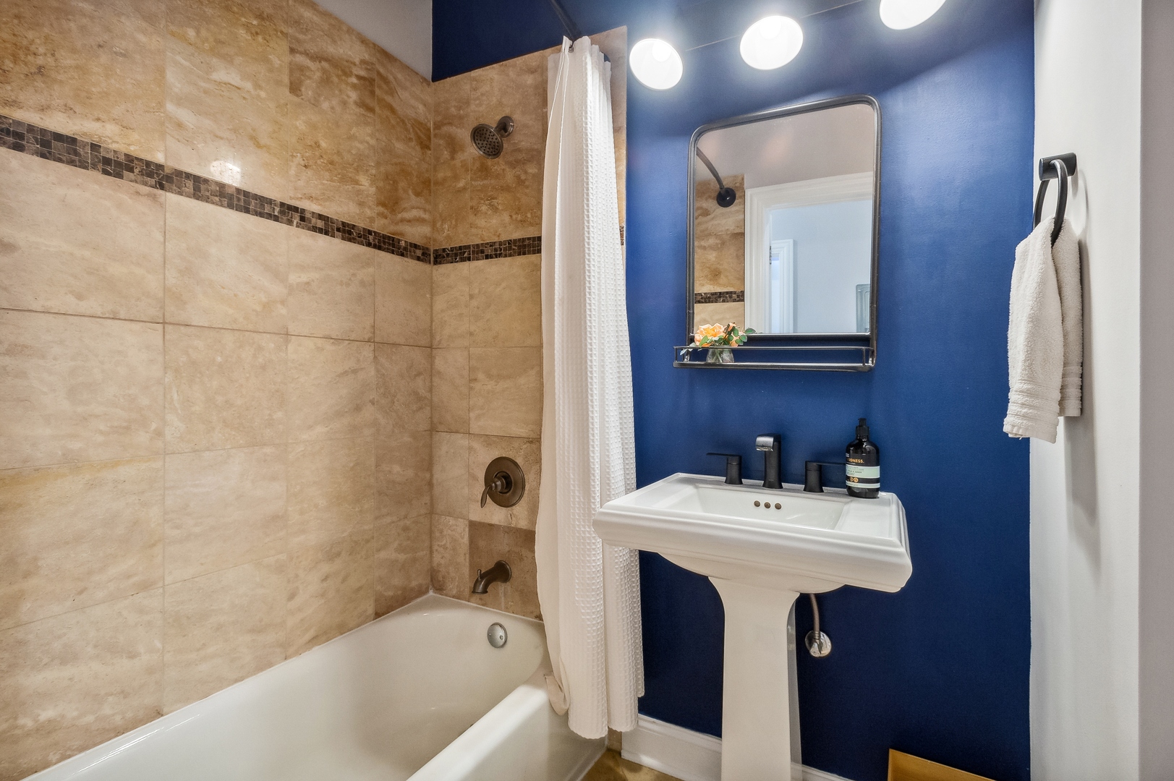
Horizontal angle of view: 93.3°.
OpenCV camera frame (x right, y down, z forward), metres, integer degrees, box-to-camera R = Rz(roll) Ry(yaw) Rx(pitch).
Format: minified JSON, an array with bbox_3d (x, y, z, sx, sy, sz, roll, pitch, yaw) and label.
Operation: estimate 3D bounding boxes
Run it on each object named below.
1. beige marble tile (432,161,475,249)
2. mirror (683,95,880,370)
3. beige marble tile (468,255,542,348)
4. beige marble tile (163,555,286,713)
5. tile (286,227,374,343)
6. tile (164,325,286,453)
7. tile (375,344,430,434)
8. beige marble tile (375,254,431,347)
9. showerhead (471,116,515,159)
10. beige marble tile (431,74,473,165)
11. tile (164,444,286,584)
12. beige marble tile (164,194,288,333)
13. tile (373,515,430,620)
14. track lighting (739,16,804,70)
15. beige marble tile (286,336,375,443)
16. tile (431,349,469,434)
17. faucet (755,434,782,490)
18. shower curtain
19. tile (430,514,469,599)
[{"bbox_3d":[-0.490,-0.674,2.022,0.174,0.302,0.014,1,0,28],"label":"beige marble tile"},{"bbox_3d":[0.493,-0.409,1.464,0.495,0.700,0.115,1,0,27],"label":"mirror"},{"bbox_3d":[-0.283,-0.308,1.923,0.301,0.305,0.011,1,0,27],"label":"beige marble tile"},{"bbox_3d":[-0.922,0.606,1.427,0.014,0.298,0.300,1,0,28],"label":"beige marble tile"},{"bbox_3d":[-0.776,-0.310,1.696,0.010,0.304,0.302,1,1,28],"label":"tile"},{"bbox_3d":[-0.918,-0.003,1.425,0.014,0.302,0.300,1,0,28],"label":"tile"},{"bbox_3d":[-0.647,-0.004,1.952,0.010,0.305,0.264,1,1,28],"label":"tile"},{"bbox_3d":[-0.642,-0.308,1.945,0.014,0.303,0.260,1,0,28],"label":"beige marble tile"},{"bbox_3d":[-0.312,-0.859,1.842,0.118,0.172,0.145,1,1,28],"label":"showerhead"},{"bbox_3d":[-0.490,-0.988,2.031,0.175,0.305,0.011,1,0,27],"label":"beige marble tile"},{"bbox_3d":[-0.920,0.302,1.426,0.014,0.303,0.300,1,0,28],"label":"tile"},{"bbox_3d":[-0.924,-0.312,1.438,0.011,0.305,0.302,1,0,28],"label":"beige marble tile"},{"bbox_3d":[-0.654,0.612,1.961,0.011,0.297,0.259,1,0,28],"label":"tile"},{"bbox_3d":[0.453,-0.880,1.358,0.134,0.105,0.130,1,1,28],"label":"track lighting"},{"bbox_3d":[-0.776,-0.003,1.695,0.014,0.302,0.302,1,0,28],"label":"beige marble tile"},{"bbox_3d":[-0.499,-0.002,2.035,0.175,0.306,0.011,1,0,27],"label":"tile"},{"bbox_3d":[0.457,0.176,1.375,0.050,0.140,0.155,1,0,28],"label":"faucet"},{"bbox_3d":[0.013,-0.016,1.626,0.240,2.000,0.210,1,1,28],"label":"shower curtain"},{"bbox_3d":[-0.506,0.612,2.036,0.177,0.303,0.010,1,1,28],"label":"tile"}]

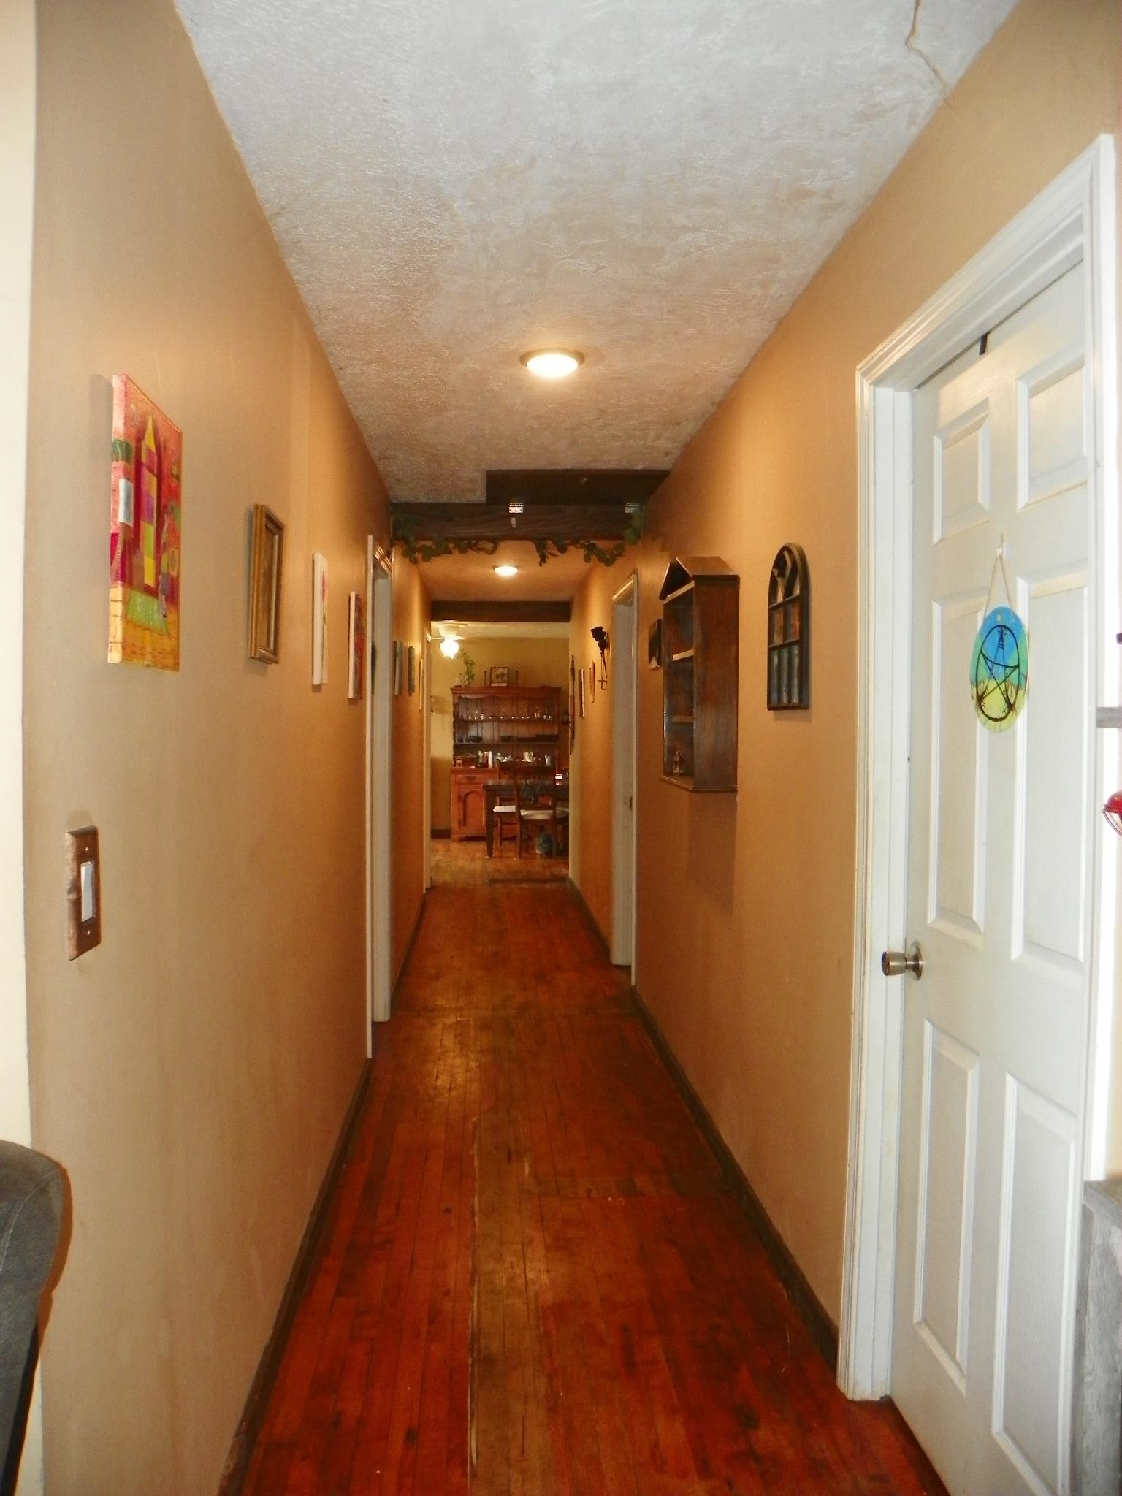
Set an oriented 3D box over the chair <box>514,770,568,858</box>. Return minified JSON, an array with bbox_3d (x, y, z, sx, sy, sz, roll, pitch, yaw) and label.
[{"bbox_3d":[-0.253,0.661,11.689,0.460,0.940,0.500,0,1,-4],"label":"chair"}]

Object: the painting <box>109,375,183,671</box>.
[{"bbox_3d":[-0.560,-0.290,1.525,0.020,0.356,0.270,0,1,-4],"label":"painting"}]

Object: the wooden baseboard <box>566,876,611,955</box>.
[{"bbox_3d":[0.178,1.143,8.018,0.022,0.085,2.900,0,2,-4],"label":"wooden baseboard"}]

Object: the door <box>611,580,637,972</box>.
[{"bbox_3d":[0.380,0.176,6.108,0.120,2.070,0.800,0,2,-4],"label":"door"}]

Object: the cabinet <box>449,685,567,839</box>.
[{"bbox_3d":[-0.643,0.179,13.365,1.320,1.820,0.460,0,1,-4],"label":"cabinet"}]

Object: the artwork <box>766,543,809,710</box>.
[{"bbox_3d":[0.569,-0.307,2.830,0.025,0.412,0.300,0,1,-4],"label":"artwork"}]

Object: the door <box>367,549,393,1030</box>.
[{"bbox_3d":[-0.823,0.204,4.853,0.120,2.070,0.760,0,2,-4],"label":"door"}]

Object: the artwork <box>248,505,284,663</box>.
[{"bbox_3d":[-0.601,-0.330,2.311,0.025,0.305,0.215,0,2,-4],"label":"artwork"}]

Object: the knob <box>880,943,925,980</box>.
[{"bbox_3d":[0.652,0.411,2.159,0.070,0.070,0.068,0,2,-4],"label":"knob"}]

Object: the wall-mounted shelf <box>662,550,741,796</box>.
[{"bbox_3d":[0.447,-0.249,3.713,0.140,0.745,0.620,0,2,-4],"label":"wall-mounted shelf"}]

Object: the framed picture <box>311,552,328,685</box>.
[{"bbox_3d":[-0.650,-0.347,3.065,0.022,0.350,0.180,0,1,-4],"label":"framed picture"}]

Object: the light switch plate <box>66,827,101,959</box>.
[{"bbox_3d":[-0.549,0.165,1.299,0.014,0.143,0.076,0,1,-4],"label":"light switch plate"}]

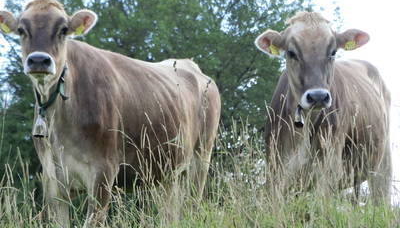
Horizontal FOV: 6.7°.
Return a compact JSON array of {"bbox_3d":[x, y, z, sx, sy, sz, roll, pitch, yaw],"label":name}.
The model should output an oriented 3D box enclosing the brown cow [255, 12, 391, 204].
[{"bbox_3d":[0.680,0.210,17.700,0.570,1.390,1.980,-1,-2,14],"label":"brown cow"}]

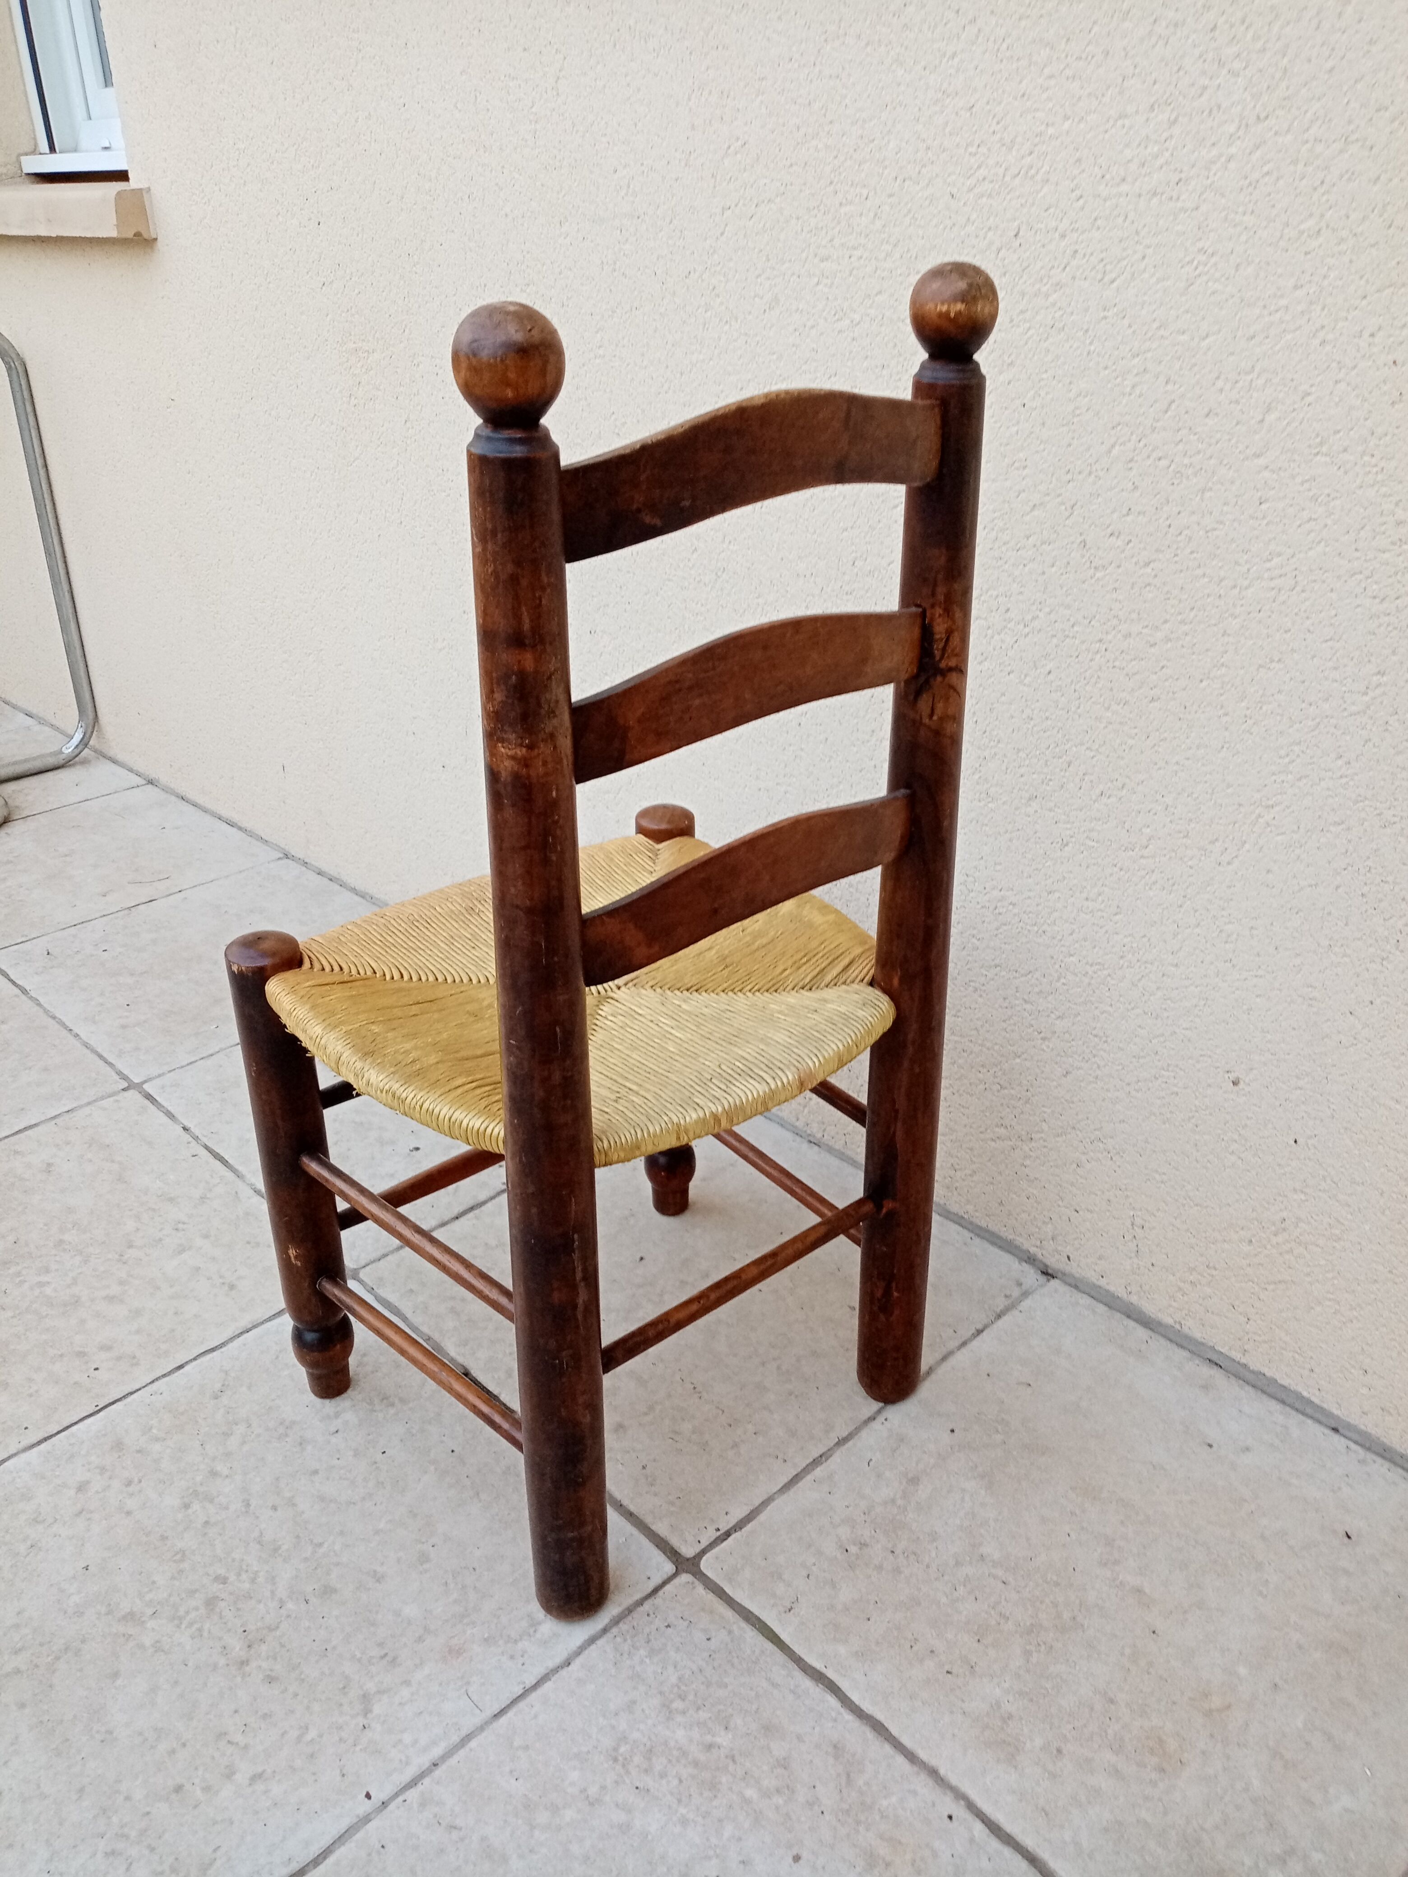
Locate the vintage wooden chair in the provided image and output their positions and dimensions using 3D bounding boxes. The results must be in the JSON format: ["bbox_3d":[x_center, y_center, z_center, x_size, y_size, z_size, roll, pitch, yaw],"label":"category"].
[{"bbox_3d":[-0.071,-0.006,0.986,0.425,0.841,0.356,-22,34,-36],"label":"vintage wooden chair"}]

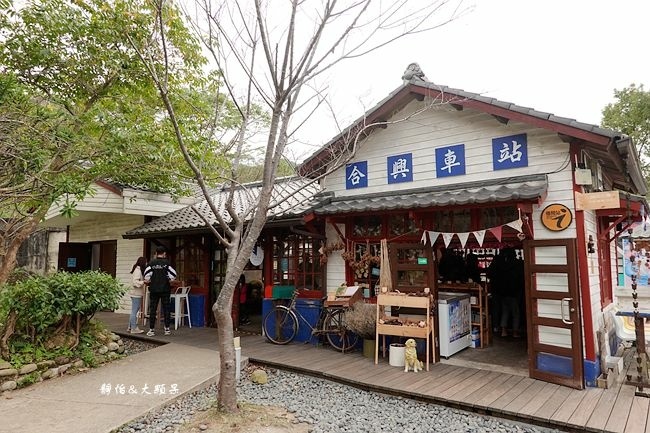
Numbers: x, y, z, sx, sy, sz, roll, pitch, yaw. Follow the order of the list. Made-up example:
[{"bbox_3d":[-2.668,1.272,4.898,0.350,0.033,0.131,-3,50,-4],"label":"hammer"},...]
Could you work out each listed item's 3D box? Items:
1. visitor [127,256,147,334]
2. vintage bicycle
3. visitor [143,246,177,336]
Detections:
[{"bbox_3d":[-3.883,1.623,9.025,0.400,1.561,0.420,5,-8,-43],"label":"visitor"},{"bbox_3d":[-0.258,1.726,7.325,1.820,0.980,0.550,-3,-7,27],"label":"vintage bicycle"},{"bbox_3d":[-3.321,1.495,8.779,0.620,1.761,0.440,2,-6,-18],"label":"visitor"}]

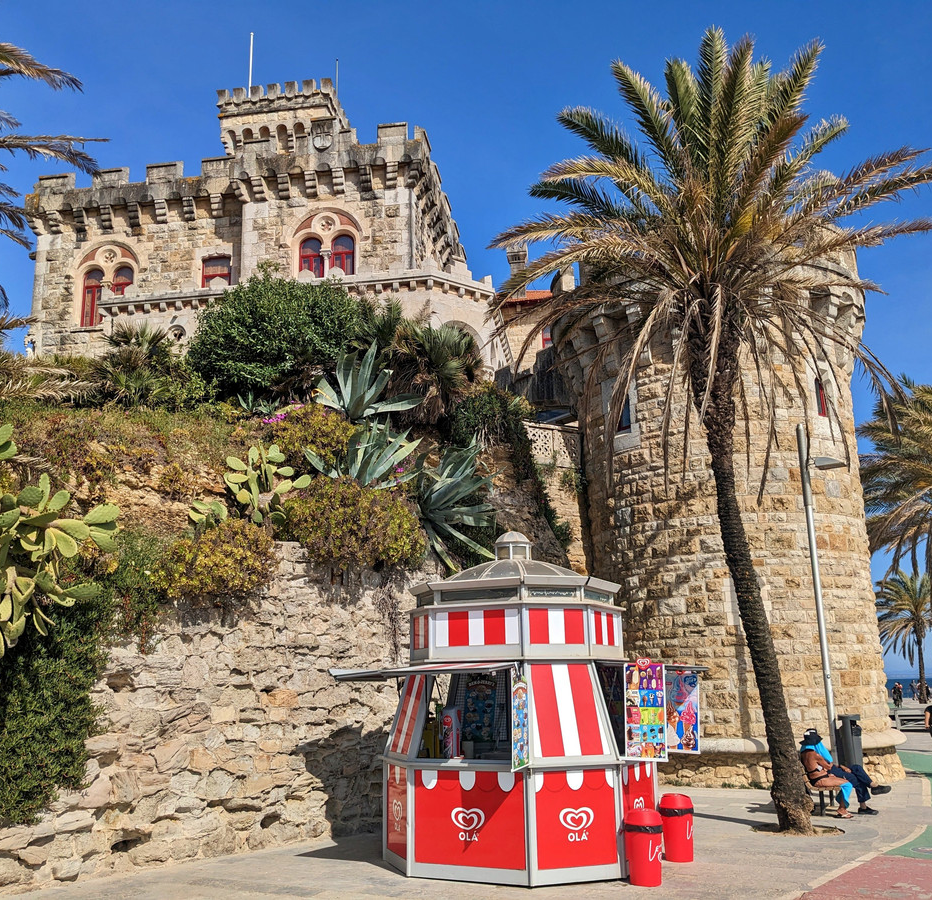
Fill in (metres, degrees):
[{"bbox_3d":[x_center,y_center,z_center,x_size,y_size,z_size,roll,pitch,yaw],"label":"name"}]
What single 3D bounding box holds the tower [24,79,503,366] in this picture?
[{"bbox_3d":[-6.714,-6.459,34.147,15.800,13.200,10.400,-3,-14,9],"label":"tower"}]

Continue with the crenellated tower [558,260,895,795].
[{"bbox_3d":[6.132,1.464,22.546,7.556,11.992,7.556,-6,-15,15],"label":"crenellated tower"}]

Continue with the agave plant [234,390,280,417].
[{"bbox_3d":[-3.778,-0.824,16.960,0.834,0.531,0.625,-2,-14,0],"label":"agave plant"}]

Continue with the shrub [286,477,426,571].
[{"bbox_3d":[-1.612,1.079,13.761,2.000,1.320,1.450,-4,-14,11],"label":"shrub"}]

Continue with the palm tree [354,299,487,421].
[{"bbox_3d":[-1.118,-2.041,21.584,2.998,2.923,2.698,-2,-14,0],"label":"palm tree"}]

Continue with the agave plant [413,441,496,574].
[{"bbox_3d":[-0.199,1.034,17.761,1.556,2.294,1.712,-2,-14,0],"label":"agave plant"}]

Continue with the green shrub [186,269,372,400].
[{"bbox_3d":[-4.069,-2.520,20.422,4.058,2.924,3.247,-2,-14,0],"label":"green shrub"}]

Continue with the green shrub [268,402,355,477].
[{"bbox_3d":[-2.475,-0.169,15.111,1.380,1.150,1.150,-2,-14,6],"label":"green shrub"}]

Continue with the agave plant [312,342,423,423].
[{"bbox_3d":[-1.741,-1.172,16.599,1.800,1.380,1.700,-1,-14,0],"label":"agave plant"}]

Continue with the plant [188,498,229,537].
[{"bbox_3d":[-3.789,0.993,13.771,0.589,0.568,0.500,-2,-14,0],"label":"plant"}]

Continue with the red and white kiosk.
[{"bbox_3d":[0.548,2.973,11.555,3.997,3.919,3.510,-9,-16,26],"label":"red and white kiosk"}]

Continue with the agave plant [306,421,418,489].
[{"bbox_3d":[-1.944,0.102,17.411,2.195,1.209,1.975,-2,-14,0],"label":"agave plant"}]

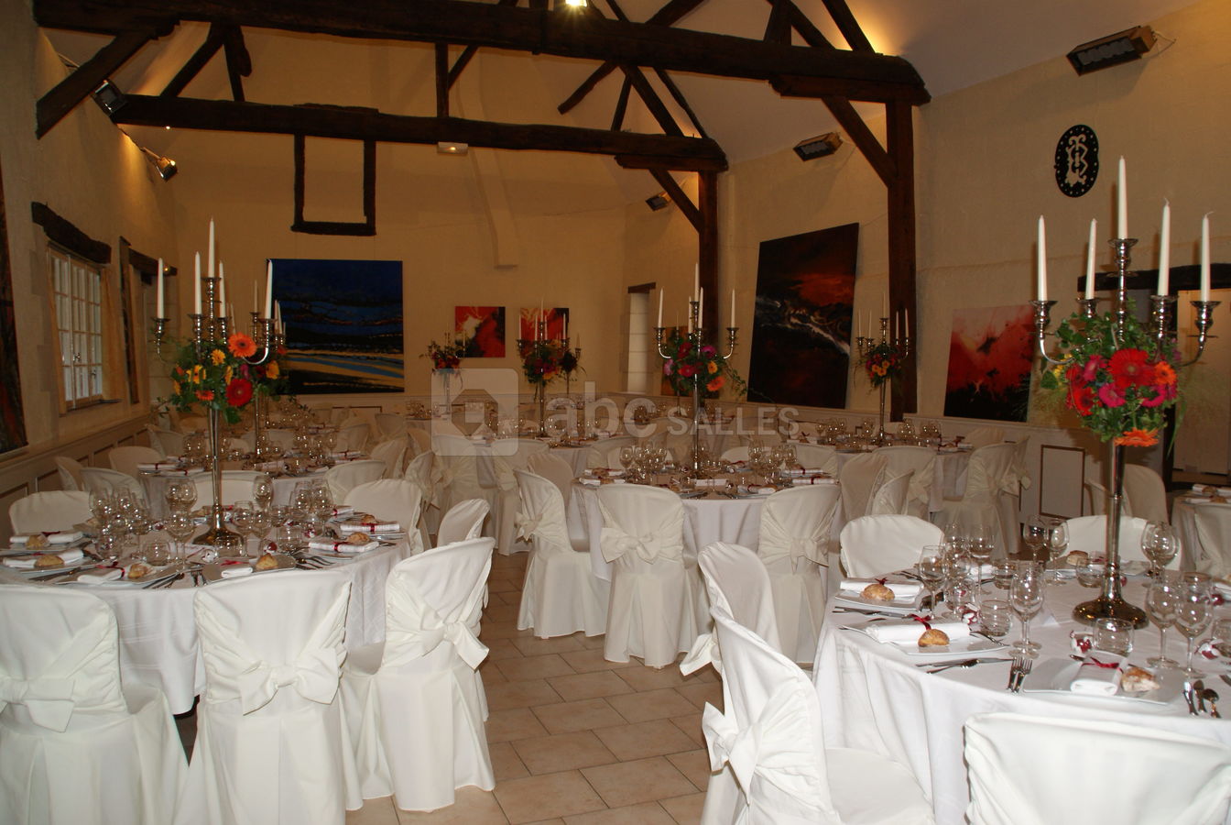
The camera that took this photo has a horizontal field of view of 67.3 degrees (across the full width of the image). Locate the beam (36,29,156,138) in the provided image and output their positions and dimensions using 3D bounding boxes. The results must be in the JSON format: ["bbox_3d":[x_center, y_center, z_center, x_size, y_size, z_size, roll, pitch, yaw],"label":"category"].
[{"bbox_3d":[-4.341,-2.788,7.678,1.200,0.210,0.200,-45,11,-6],"label":"beam"}]

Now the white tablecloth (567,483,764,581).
[{"bbox_3d":[0.596,0.700,5.954,1.840,0.540,1.840,0,3,0],"label":"white tablecloth"}]

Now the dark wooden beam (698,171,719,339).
[{"bbox_3d":[1.291,-1.694,12.678,0.210,3.210,0.210,-2,3,-14],"label":"dark wooden beam"}]

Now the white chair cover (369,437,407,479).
[{"bbox_3d":[-1.947,0.649,7.085,0.460,0.878,0.530,3,4,38],"label":"white chair cover"}]

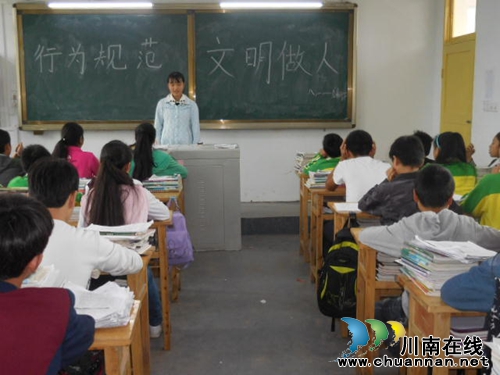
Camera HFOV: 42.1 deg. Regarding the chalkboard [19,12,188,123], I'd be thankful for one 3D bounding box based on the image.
[{"bbox_3d":[-1.599,-1.303,7.118,1.877,1.201,0.050,0,10,-1],"label":"chalkboard"}]

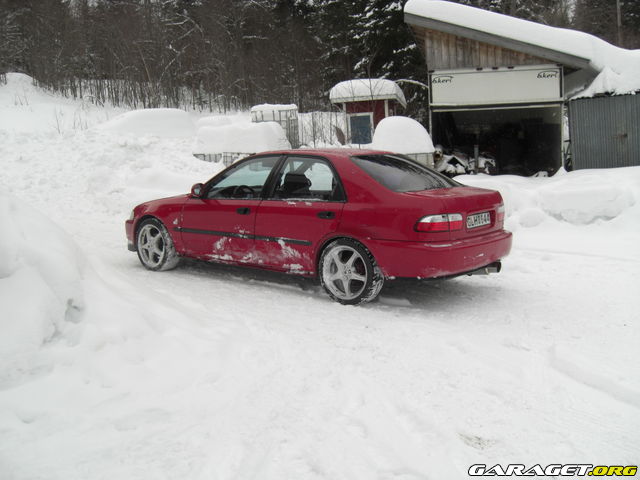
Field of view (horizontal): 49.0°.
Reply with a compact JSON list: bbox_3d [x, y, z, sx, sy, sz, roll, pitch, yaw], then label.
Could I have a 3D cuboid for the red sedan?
[{"bbox_3d":[-0.263,-0.284,7.500,4.390,1.360,1.710,6,9,37],"label":"red sedan"}]

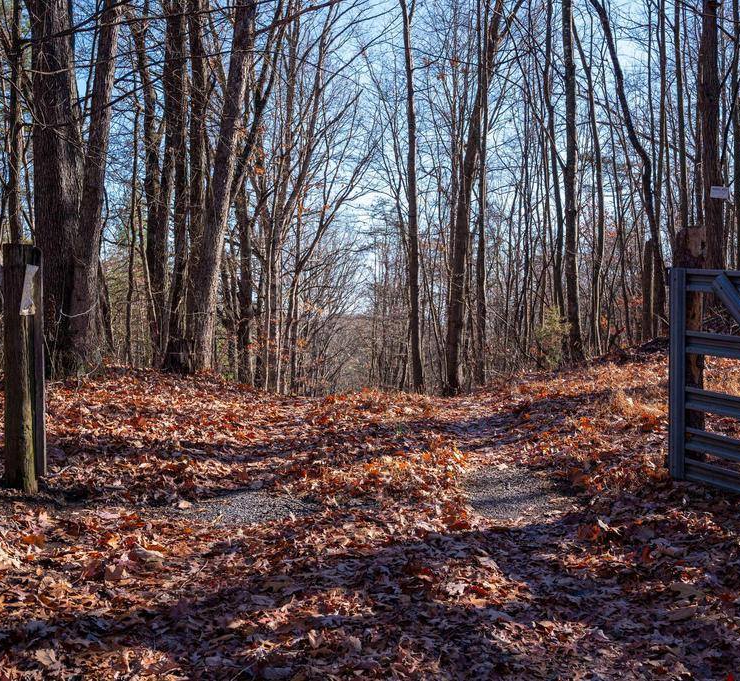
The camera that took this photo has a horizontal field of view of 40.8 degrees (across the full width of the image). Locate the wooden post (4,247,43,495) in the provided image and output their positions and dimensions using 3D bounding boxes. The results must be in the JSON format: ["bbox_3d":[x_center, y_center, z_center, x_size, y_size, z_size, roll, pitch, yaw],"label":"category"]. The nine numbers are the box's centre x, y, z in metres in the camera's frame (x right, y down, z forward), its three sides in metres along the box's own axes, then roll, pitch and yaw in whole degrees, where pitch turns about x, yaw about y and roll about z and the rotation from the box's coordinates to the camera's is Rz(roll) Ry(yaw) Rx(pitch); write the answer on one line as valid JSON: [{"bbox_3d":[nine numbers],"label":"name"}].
[{"bbox_3d":[-2.144,0.169,6.100,0.180,1.520,0.180,0,2,-5],"label":"wooden post"}]

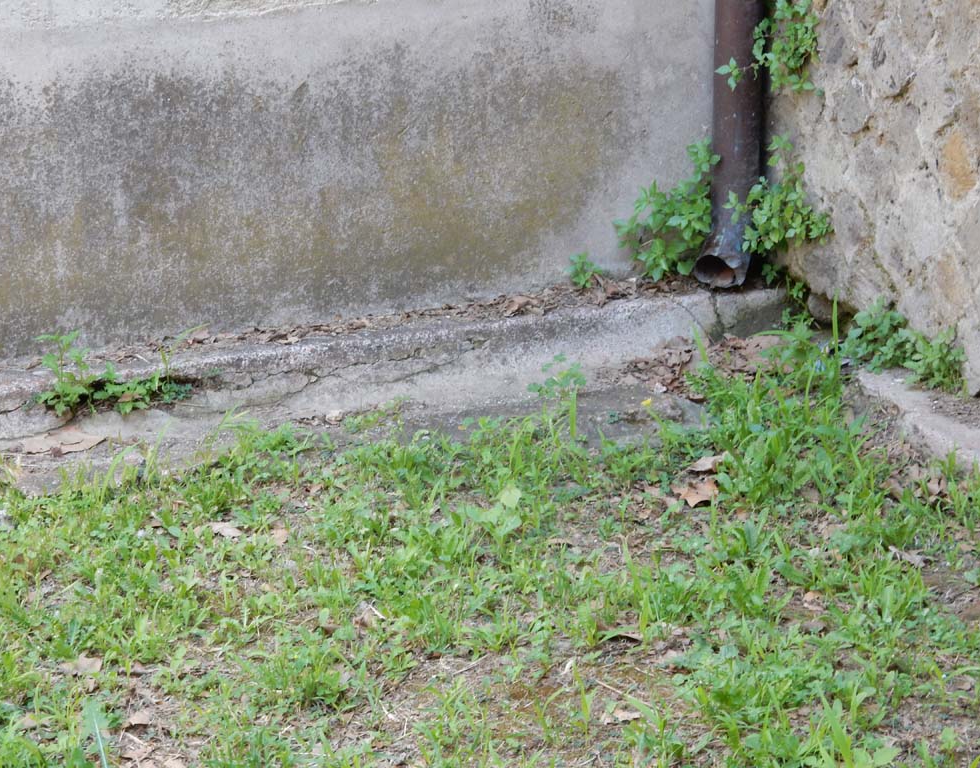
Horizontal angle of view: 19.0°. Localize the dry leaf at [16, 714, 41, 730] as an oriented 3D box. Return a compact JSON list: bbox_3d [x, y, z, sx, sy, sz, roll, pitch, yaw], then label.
[{"bbox_3d":[-0.641,0.471,4.075,0.036,0.012,0.029,0,17,0],"label":"dry leaf"}]

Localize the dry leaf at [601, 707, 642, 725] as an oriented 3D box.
[{"bbox_3d":[0.184,0.464,4.099,0.059,0.012,0.036,0,17,0],"label":"dry leaf"}]

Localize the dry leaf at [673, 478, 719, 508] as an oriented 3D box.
[{"bbox_3d":[0.351,0.187,5.005,0.079,0.028,0.078,0,17,0],"label":"dry leaf"}]

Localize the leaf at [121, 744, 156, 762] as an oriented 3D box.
[{"bbox_3d":[-0.477,0.501,3.973,0.049,0.012,0.034,0,17,0],"label":"leaf"}]

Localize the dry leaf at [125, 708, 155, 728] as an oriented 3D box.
[{"bbox_3d":[-0.489,0.467,4.085,0.042,0.015,0.036,0,17,0],"label":"dry leaf"}]

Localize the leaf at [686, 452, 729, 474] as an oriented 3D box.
[{"bbox_3d":[0.384,0.141,5.176,0.074,0.020,0.063,0,17,0],"label":"leaf"}]

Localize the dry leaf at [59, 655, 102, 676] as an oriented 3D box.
[{"bbox_3d":[-0.596,0.411,4.275,0.061,0.014,0.052,0,17,0],"label":"dry leaf"}]

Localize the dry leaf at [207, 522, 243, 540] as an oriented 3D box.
[{"bbox_3d":[-0.439,0.244,4.839,0.059,0.014,0.051,0,17,0],"label":"dry leaf"}]

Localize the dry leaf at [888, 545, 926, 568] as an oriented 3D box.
[{"bbox_3d":[0.673,0.276,4.720,0.061,0.019,0.052,0,17,0],"label":"dry leaf"}]

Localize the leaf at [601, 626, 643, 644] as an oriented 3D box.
[{"bbox_3d":[0.197,0.377,4.392,0.063,0.012,0.043,0,17,0],"label":"leaf"}]

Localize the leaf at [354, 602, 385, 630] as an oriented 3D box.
[{"bbox_3d":[-0.183,0.353,4.446,0.045,0.028,0.046,0,17,0],"label":"leaf"}]

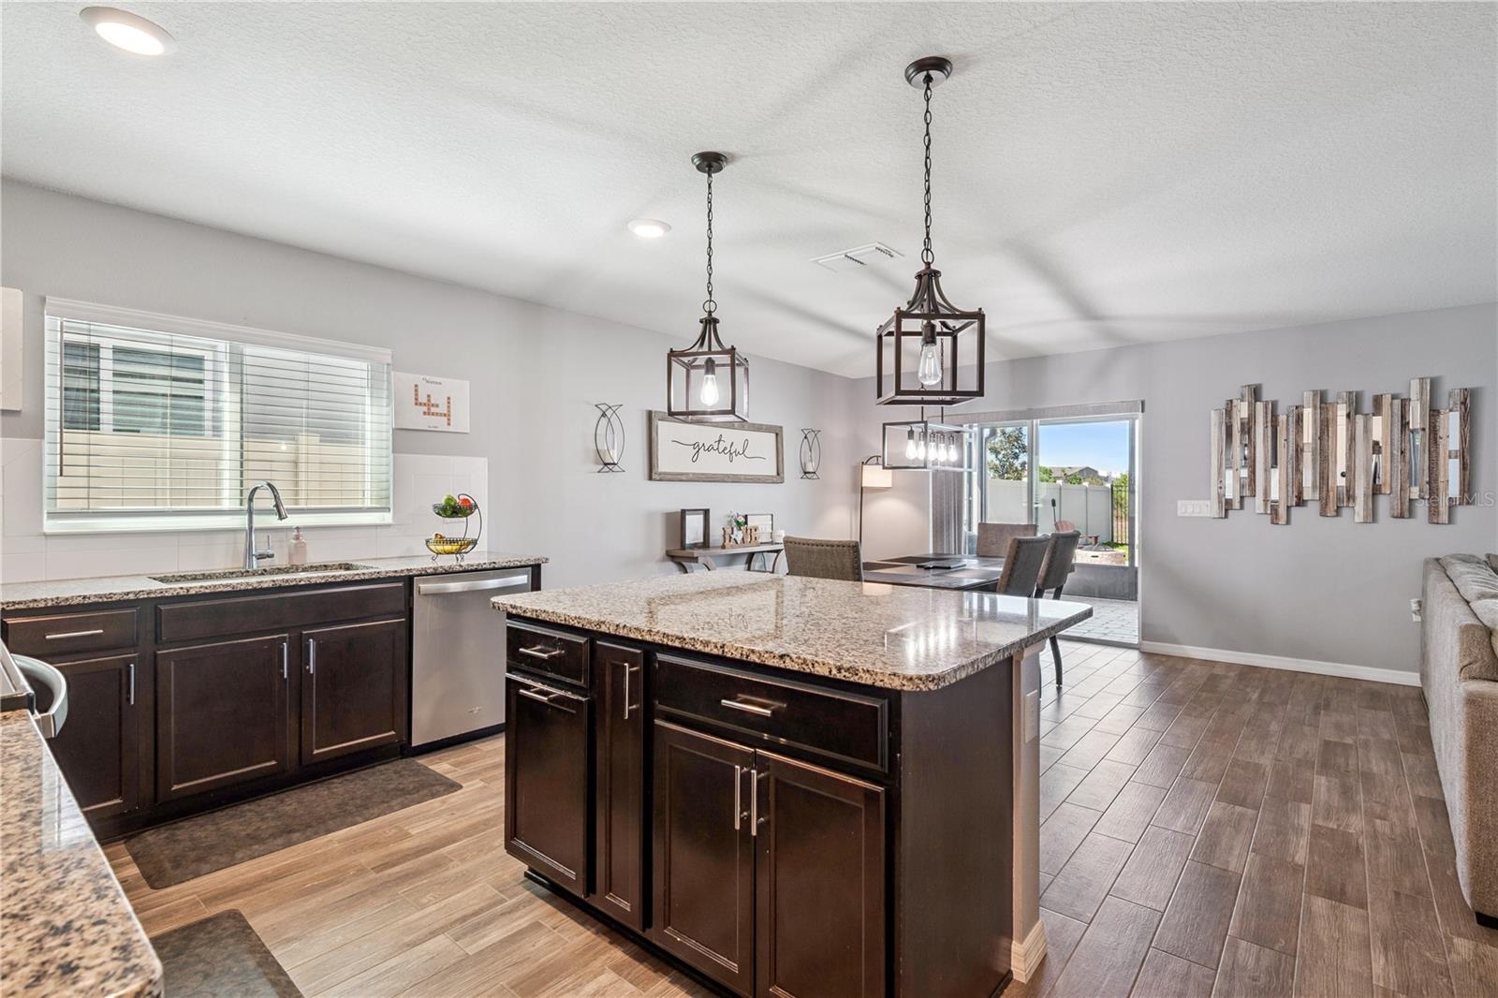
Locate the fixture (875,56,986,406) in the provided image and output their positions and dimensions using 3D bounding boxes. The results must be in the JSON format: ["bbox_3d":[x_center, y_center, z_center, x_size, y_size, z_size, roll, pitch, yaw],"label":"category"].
[{"bbox_3d":[0.499,-0.731,1.961,0.236,0.921,0.236,0,0,-2],"label":"fixture"}]

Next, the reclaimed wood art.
[{"bbox_3d":[3.940,-0.316,4.800,1.341,0.995,0.050,0,0,40],"label":"reclaimed wood art"}]

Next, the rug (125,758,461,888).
[{"bbox_3d":[-1.703,1.208,2.740,0.479,0.017,1.010,0,0,40],"label":"rug"}]

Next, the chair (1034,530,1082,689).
[{"bbox_3d":[1.715,0.702,4.476,0.620,1.000,0.470,0,0,40],"label":"chair"}]

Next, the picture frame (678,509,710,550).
[{"bbox_3d":[-0.406,0.230,5.390,0.040,0.307,0.270,0,0,40],"label":"picture frame"}]

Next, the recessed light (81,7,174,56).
[{"bbox_3d":[-1.613,-1.204,1.839,0.187,0.028,0.187,0,0,40],"label":"recessed light"}]

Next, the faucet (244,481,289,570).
[{"bbox_3d":[-2.118,0.117,3.148,0.260,0.385,0.110,0,0,27],"label":"faucet"}]

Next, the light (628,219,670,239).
[{"bbox_3d":[-0.451,-1.212,3.194,0.190,0.028,0.190,0,0,0],"label":"light"}]

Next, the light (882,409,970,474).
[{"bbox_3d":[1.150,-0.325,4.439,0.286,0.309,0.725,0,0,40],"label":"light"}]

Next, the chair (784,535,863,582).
[{"bbox_3d":[0.567,0.708,3.959,0.490,1.000,0.630,0,0,40],"label":"chair"}]

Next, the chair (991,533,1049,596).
[{"bbox_3d":[1.297,0.705,3.978,0.620,1.000,0.470,0,0,40],"label":"chair"}]

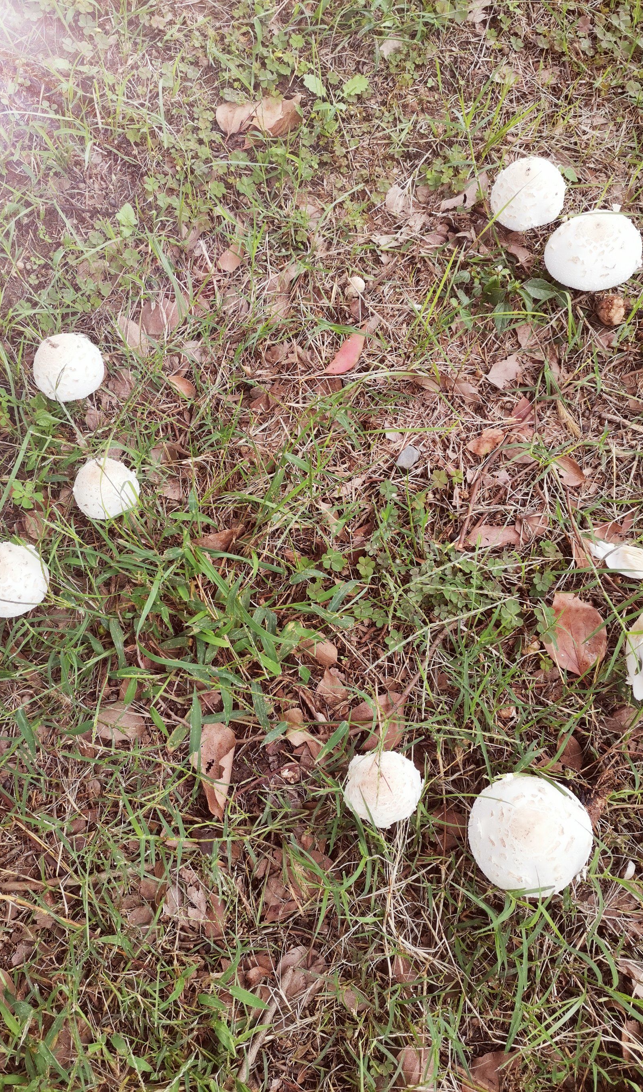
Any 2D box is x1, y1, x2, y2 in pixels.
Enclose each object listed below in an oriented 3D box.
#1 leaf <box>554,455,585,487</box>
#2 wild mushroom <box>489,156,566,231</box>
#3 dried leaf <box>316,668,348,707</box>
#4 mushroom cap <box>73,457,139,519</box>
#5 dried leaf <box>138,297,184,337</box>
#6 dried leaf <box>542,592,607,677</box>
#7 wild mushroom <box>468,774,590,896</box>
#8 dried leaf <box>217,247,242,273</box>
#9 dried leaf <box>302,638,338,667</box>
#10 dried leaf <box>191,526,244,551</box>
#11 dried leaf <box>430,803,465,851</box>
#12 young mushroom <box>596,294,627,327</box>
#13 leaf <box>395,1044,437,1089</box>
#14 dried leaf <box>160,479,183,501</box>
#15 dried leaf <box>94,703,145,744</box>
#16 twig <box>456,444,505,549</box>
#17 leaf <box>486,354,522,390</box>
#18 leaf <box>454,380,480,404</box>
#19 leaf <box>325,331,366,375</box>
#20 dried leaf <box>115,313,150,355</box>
[{"bbox_3d":[0.277,-0.085,0.917,0.025,0.012,0.042,-17,62,-6],"label":"leaf"},{"bbox_3d":[0.269,-0.455,1.076,0.098,0.098,0.098,-1,62,3],"label":"wild mushroom"},{"bbox_3d":[0.011,0.150,0.872,0.034,0.014,0.029,36,70,15],"label":"dried leaf"},{"bbox_3d":[-0.243,-0.062,0.932,0.075,0.085,0.075,0,65,0],"label":"mushroom cap"},{"bbox_3d":[-0.213,-0.302,1.083,0.054,0.014,0.060,3,65,2],"label":"dried leaf"},{"bbox_3d":[0.255,0.089,0.825,0.057,0.018,0.085,15,64,11],"label":"dried leaf"},{"bbox_3d":[0.192,0.266,0.751,0.111,0.058,0.111,-2,65,4],"label":"wild mushroom"},{"bbox_3d":[-0.109,-0.353,1.009,0.029,0.009,0.036,34,67,16],"label":"dried leaf"},{"bbox_3d":[0.000,0.099,0.768,0.022,0.010,0.031,-33,67,-16],"label":"dried leaf"},{"bbox_3d":[-0.122,-0.009,0.961,0.060,0.020,0.026,-16,62,-9],"label":"dried leaf"},{"bbox_3d":[0.109,0.239,0.693,0.030,0.011,0.037,-1,62,-1],"label":"dried leaf"},{"bbox_3d":[0.396,-0.324,1.127,0.041,0.043,0.041,0,61,0],"label":"young mushroom"},{"bbox_3d":[0.083,0.462,0.727,0.034,0.014,0.033,3,65,1],"label":"leaf"},{"bbox_3d":[-0.182,-0.068,0.999,0.028,0.010,0.030,0,61,0],"label":"dried leaf"},{"bbox_3d":[-0.199,0.173,0.809,0.045,0.014,0.042,-23,63,-9],"label":"dried leaf"},{"bbox_3d":[0.185,-0.060,0.951,0.006,0.008,0.148,21,69,13],"label":"twig"},{"bbox_3d":[0.222,-0.211,0.988,0.031,0.011,0.053,37,70,20],"label":"leaf"},{"bbox_3d":[0.173,-0.185,0.977,0.017,0.010,0.043,-35,66,-14],"label":"leaf"},{"bbox_3d":[0.034,-0.219,0.937,0.028,0.010,0.078,24,65,12],"label":"leaf"},{"bbox_3d":[-0.252,-0.280,1.083,0.021,0.012,0.083,-31,67,-10],"label":"dried leaf"}]

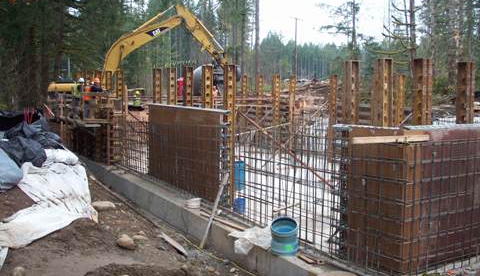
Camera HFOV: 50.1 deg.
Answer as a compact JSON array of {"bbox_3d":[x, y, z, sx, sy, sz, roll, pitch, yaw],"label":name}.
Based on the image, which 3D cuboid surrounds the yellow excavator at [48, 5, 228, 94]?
[{"bbox_3d":[-5.640,-4.277,29.479,10.260,6.650,3.150,-1,7,-12],"label":"yellow excavator"}]

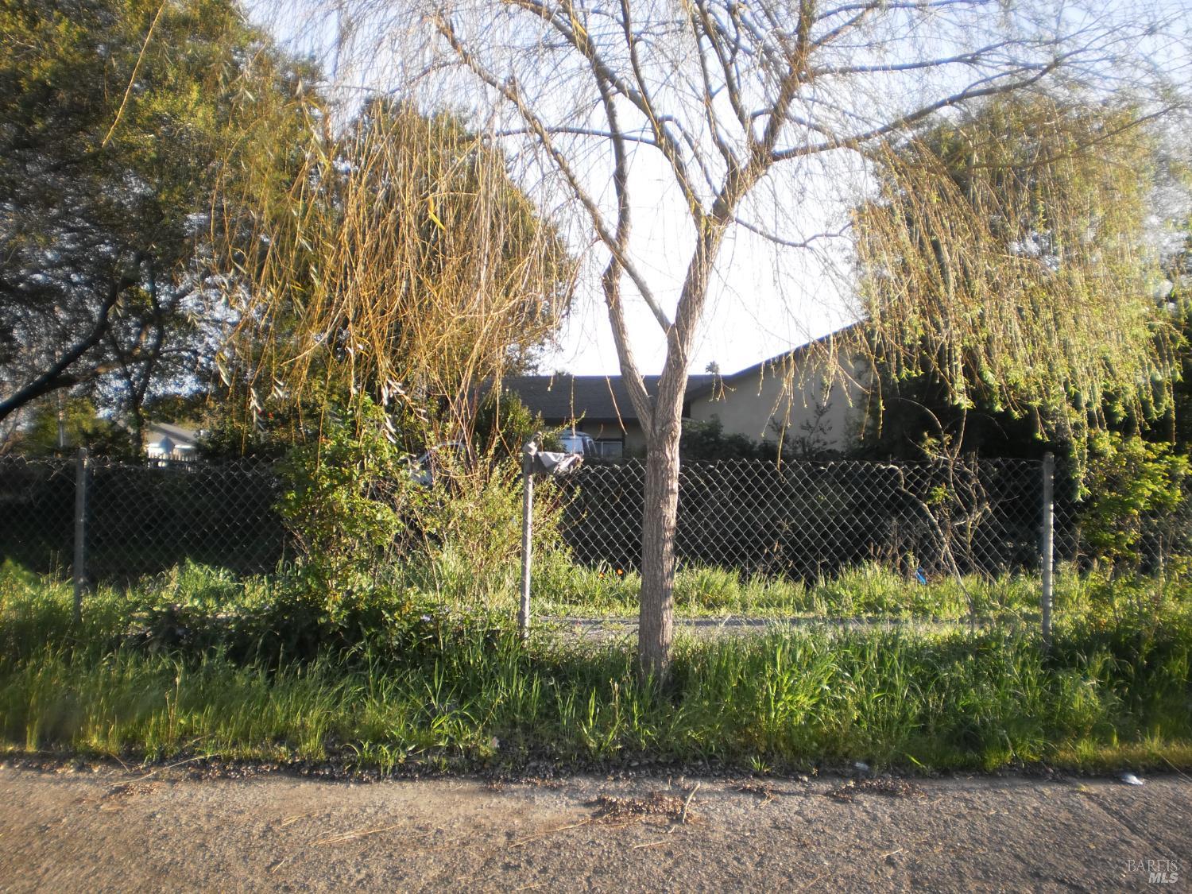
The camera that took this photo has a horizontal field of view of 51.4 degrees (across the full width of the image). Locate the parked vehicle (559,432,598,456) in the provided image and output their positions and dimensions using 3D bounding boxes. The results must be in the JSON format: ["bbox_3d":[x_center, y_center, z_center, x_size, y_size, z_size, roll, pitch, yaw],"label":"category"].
[{"bbox_3d":[-0.620,0.460,33.000,1.880,1.820,4.750,1,-1,12],"label":"parked vehicle"}]

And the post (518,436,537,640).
[{"bbox_3d":[-0.422,0.588,7.600,0.065,1.280,0.065,1,-1,11],"label":"post"}]

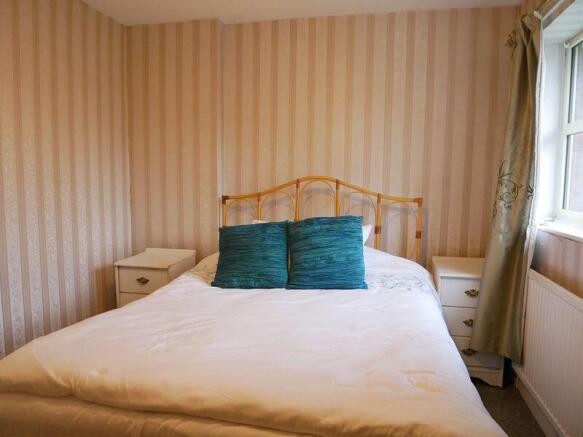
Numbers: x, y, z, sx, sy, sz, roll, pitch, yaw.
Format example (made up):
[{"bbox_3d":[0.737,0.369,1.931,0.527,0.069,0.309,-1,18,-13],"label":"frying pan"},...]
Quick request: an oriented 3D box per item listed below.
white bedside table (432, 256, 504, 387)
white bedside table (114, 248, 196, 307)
[{"bbox_3d":[1.115,0.635,2.596,0.390,0.692,0.383,2,6,12],"label":"white bedside table"},{"bbox_3d":[-0.924,0.591,2.812,0.389,0.692,0.383,2,6,12],"label":"white bedside table"}]

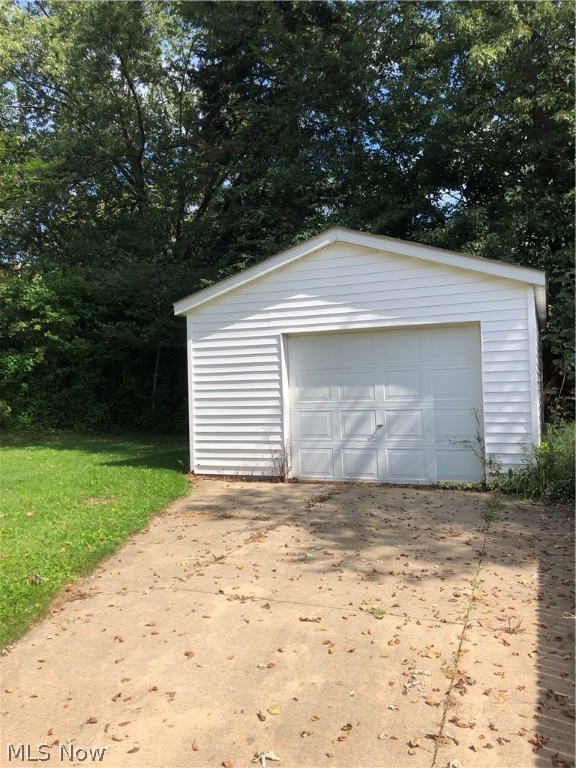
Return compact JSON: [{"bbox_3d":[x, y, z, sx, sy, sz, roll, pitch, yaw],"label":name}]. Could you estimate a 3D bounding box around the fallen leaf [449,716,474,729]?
[{"bbox_3d":[0.726,1.414,2.598,0.100,0.020,0.045,-2,-1,33],"label":"fallen leaf"}]

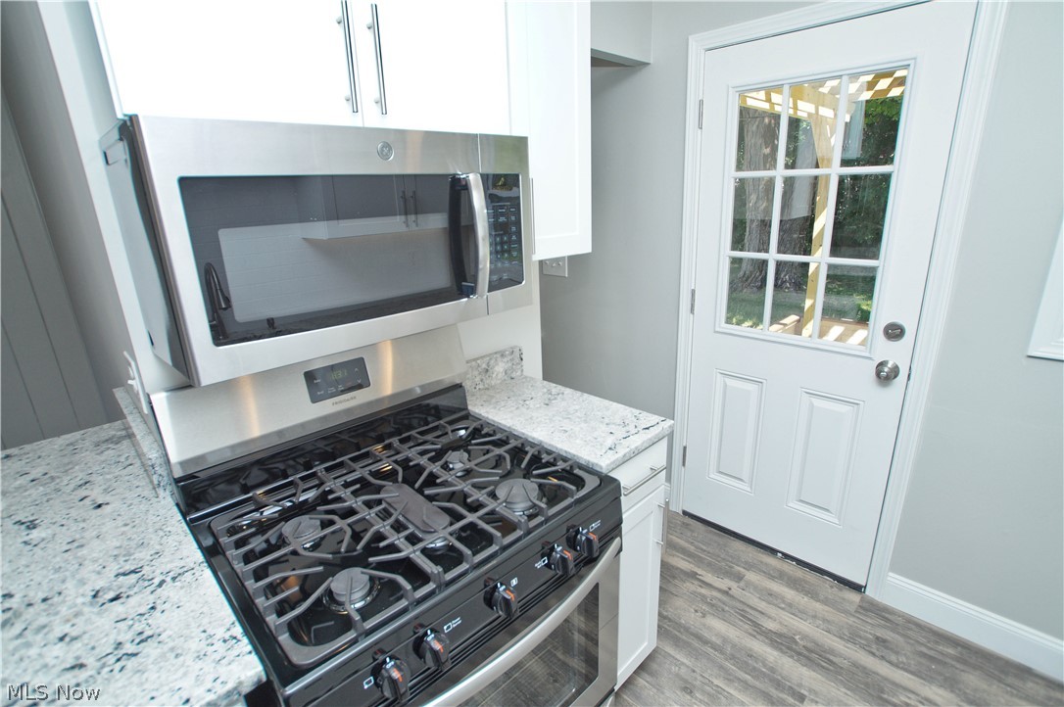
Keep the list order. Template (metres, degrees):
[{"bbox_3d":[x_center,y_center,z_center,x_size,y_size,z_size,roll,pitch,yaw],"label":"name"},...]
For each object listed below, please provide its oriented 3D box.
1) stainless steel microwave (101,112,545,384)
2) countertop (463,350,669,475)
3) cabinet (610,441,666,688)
[{"bbox_3d":[-0.407,-0.261,1.093,0.757,0.400,0.409,-18,23,-42],"label":"stainless steel microwave"},{"bbox_3d":[0.061,0.137,1.485,0.336,0.143,0.664,-18,23,-42],"label":"countertop"},{"bbox_3d":[0.070,0.618,1.614,0.295,0.861,0.648,-18,23,-42],"label":"cabinet"}]

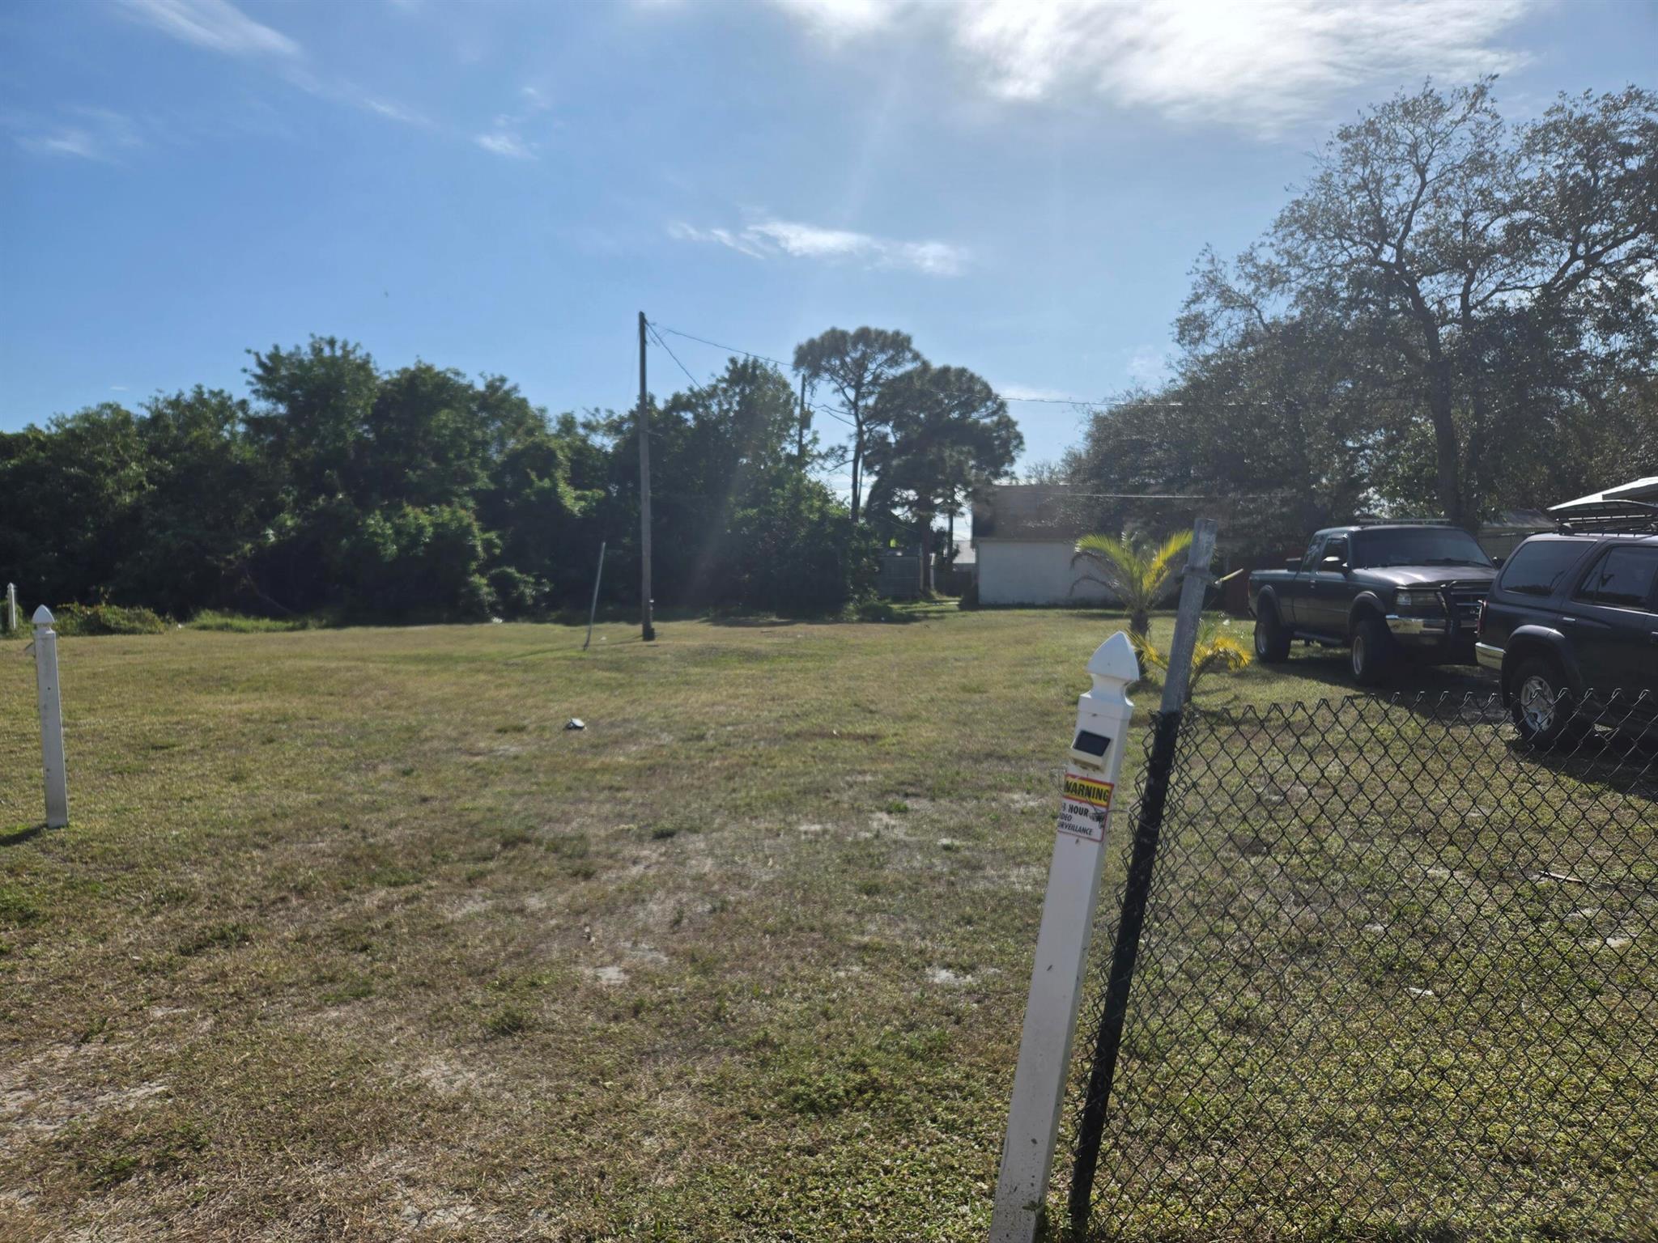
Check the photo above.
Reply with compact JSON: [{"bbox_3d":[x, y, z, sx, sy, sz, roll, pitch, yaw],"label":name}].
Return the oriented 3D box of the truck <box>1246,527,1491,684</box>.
[{"bbox_3d":[6.839,-0.251,13.719,1.870,1.800,5.200,0,3,4],"label":"truck"}]

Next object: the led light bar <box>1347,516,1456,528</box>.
[{"bbox_3d":[6.928,-1.212,13.300,1.200,0.085,0.085,0,3,3],"label":"led light bar"}]

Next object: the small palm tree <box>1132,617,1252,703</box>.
[{"bbox_3d":[3.653,0.392,11.075,1.220,0.848,1.150,0,3,0],"label":"small palm tree"}]

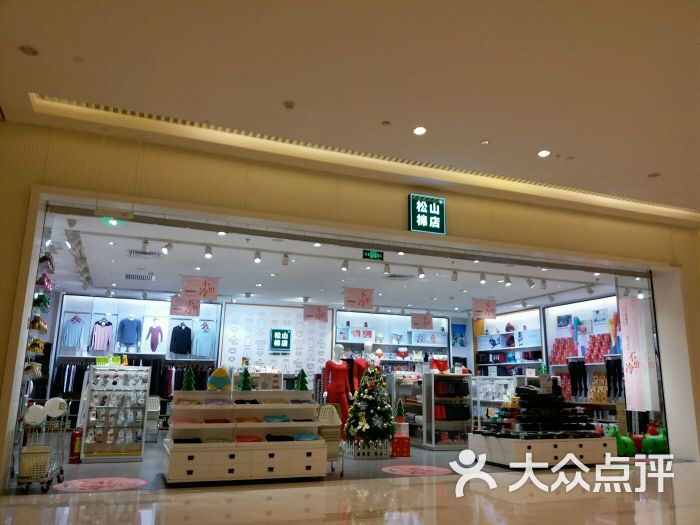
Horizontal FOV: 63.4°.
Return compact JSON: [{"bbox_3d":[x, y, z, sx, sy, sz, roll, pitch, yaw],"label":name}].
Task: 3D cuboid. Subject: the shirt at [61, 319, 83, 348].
[{"bbox_3d":[-6.665,1.675,13.550,0.470,0.680,0.130,6,-13,-21],"label":"shirt"}]

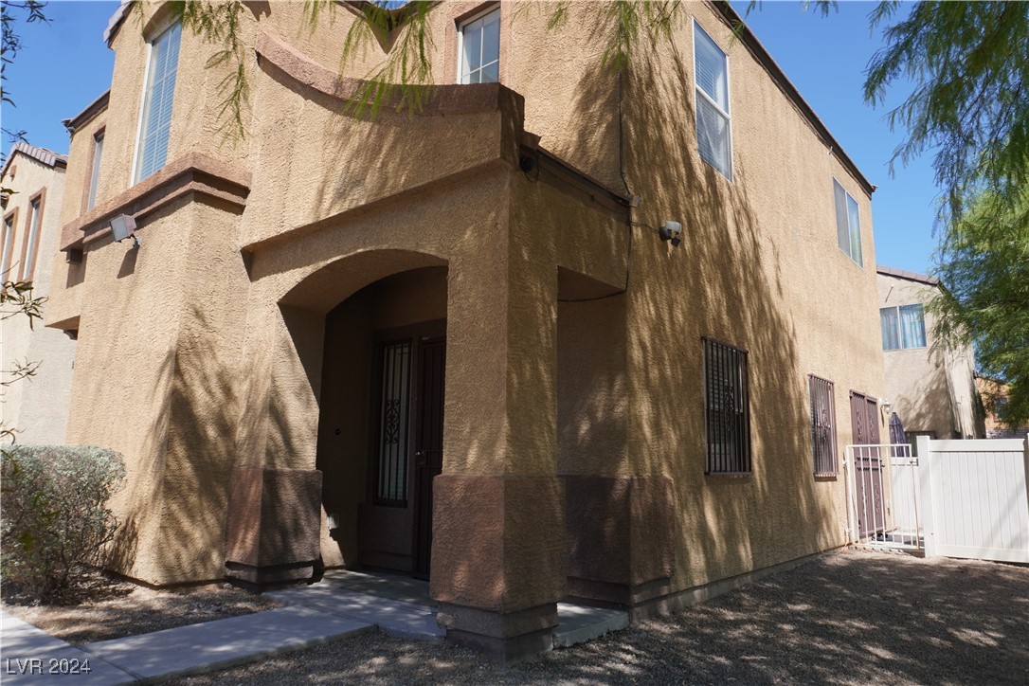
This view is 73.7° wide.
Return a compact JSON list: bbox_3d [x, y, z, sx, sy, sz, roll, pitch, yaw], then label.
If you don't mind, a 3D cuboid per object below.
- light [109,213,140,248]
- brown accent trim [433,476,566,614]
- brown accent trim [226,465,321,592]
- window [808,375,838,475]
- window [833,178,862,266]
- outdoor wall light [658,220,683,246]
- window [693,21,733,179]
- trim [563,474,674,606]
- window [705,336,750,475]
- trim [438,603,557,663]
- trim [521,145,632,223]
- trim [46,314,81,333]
[{"bbox_3d":[-3.873,-1.118,6.869,0.331,0.242,0.234,-7,-13,39],"label":"light"},{"bbox_3d":[-0.095,1.260,4.485,0.623,0.784,0.631,-7,-13,39],"label":"brown accent trim"},{"bbox_3d":[-1.982,1.482,5.618,0.565,0.920,0.565,-7,-13,39],"label":"brown accent trim"},{"bbox_3d":[3.764,1.028,8.439,0.100,1.182,1.007,-7,-13,39],"label":"window"},{"bbox_3d":[5.148,-1.818,10.572,0.100,1.069,1.408,-7,-13,39],"label":"window"},{"bbox_3d":[1.298,-0.911,5.633,0.160,0.170,0.160,-7,-13,39],"label":"outdoor wall light"},{"bbox_3d":[2.184,-2.643,7.545,0.068,1.555,0.861,-7,-13,39],"label":"window"},{"bbox_3d":[0.816,1.554,5.583,0.679,0.948,0.702,-7,-13,39],"label":"trim"},{"bbox_3d":[1.912,0.598,6.256,0.100,1.165,1.029,-7,-13,39],"label":"window"},{"bbox_3d":[-0.102,1.790,4.383,0.566,0.291,0.525,-7,-13,39],"label":"trim"},{"bbox_3d":[0.509,-1.148,5.178,0.083,0.189,1.435,-7,-13,39],"label":"trim"},{"bbox_3d":[-6.244,-0.286,9.732,1.382,0.091,0.325,-7,-13,39],"label":"trim"}]

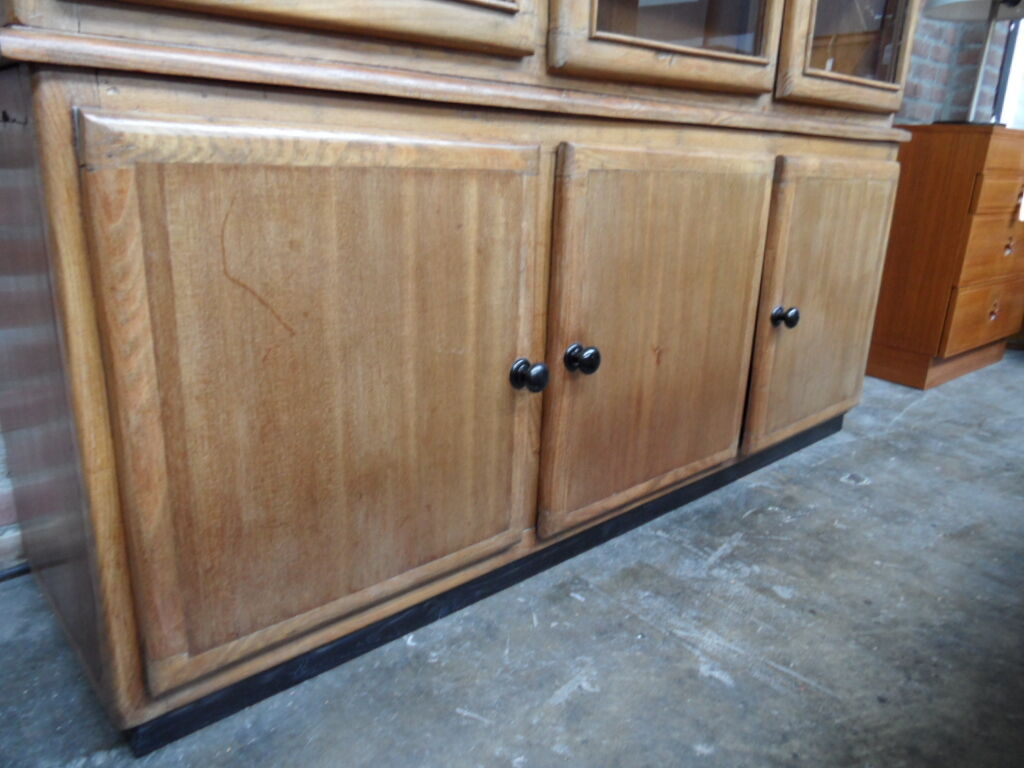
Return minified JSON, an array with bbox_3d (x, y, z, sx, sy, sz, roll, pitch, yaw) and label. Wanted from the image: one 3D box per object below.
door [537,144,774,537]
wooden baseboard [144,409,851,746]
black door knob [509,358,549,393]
[{"bbox_3d":[0.273,-0.087,1.238,0.567,0.603,0.022,-13,23,-39],"label":"door"},{"bbox_3d":[0.216,0.246,1.337,1.704,0.043,0.030,-13,23,-39],"label":"wooden baseboard"},{"bbox_3d":[0.026,-0.007,0.990,0.039,0.039,0.046,-13,23,-39],"label":"black door knob"}]

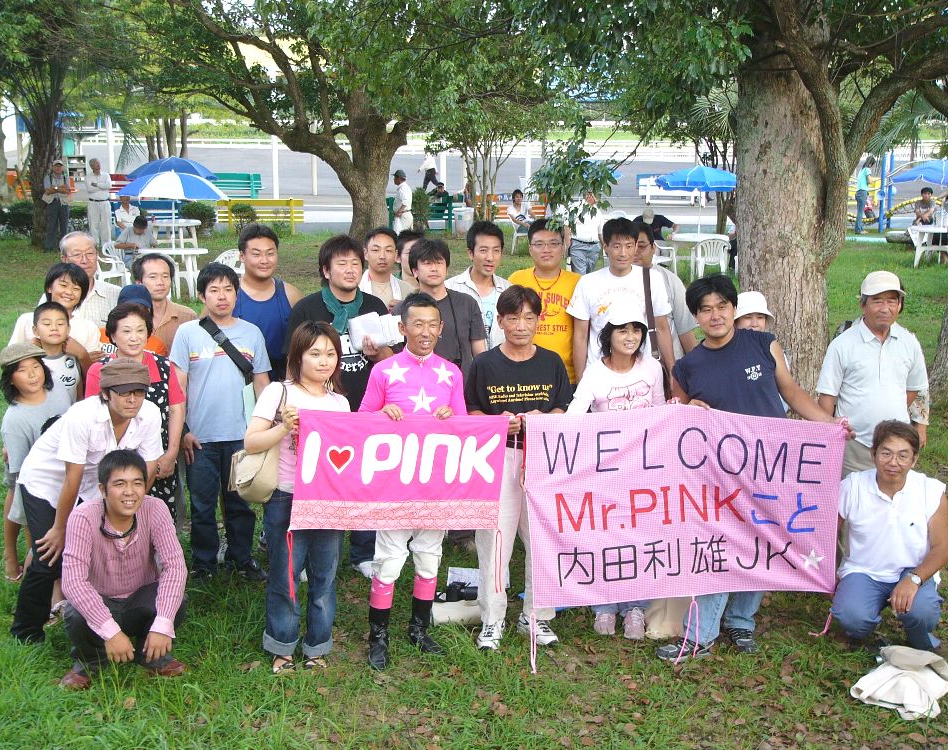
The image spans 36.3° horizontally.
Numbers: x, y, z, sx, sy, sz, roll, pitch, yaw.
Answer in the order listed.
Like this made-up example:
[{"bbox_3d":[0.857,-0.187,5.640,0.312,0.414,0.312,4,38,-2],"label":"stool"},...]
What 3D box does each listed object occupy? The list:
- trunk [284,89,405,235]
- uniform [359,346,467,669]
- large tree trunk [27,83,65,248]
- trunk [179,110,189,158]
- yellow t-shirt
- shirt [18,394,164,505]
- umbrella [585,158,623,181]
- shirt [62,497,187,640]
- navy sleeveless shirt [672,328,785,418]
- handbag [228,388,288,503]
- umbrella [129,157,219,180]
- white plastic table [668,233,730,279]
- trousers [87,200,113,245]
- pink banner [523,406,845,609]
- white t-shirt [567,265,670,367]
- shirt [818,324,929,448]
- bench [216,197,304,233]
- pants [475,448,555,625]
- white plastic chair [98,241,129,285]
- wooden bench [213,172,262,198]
[{"bbox_3d":[-2.627,-4.264,29.305,2.450,3.050,1.500,0,10,0],"label":"trunk"},{"bbox_3d":[-0.279,0.589,6.562,0.475,1.410,0.370,-1,10,-5],"label":"uniform"},{"bbox_3d":[-8.385,-4.071,28.200,0.600,3.250,0.580,-1,10,0],"label":"large tree trunk"},{"bbox_3d":[-7.946,-5.892,39.578,0.250,2.700,0.250,0,10,0],"label":"trunk"},{"bbox_3d":[0.400,-0.249,7.750,0.500,0.660,0.290,-1,10,-2],"label":"yellow t-shirt"},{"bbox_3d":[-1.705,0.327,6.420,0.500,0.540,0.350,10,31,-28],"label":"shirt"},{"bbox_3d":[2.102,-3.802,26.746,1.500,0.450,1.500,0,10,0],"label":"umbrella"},{"bbox_3d":[-1.464,0.802,6.050,0.490,0.530,0.420,-2,10,-7],"label":"shirt"},{"bbox_3d":[1.155,0.143,6.504,0.500,0.660,0.290,-6,10,13],"label":"navy sleeveless shirt"},{"bbox_3d":[-0.952,0.312,6.351,0.230,0.500,0.130,6,12,30],"label":"handbag"},{"bbox_3d":[-5.119,-3.519,24.562,1.620,0.400,1.620,-2,10,-12],"label":"umbrella"},{"bbox_3d":[3.438,-1.759,21.928,0.890,0.690,0.890,2,10,9],"label":"white plastic table"},{"bbox_3d":[-6.828,-2.684,26.334,0.440,0.960,0.300,-3,10,-14],"label":"trousers"},{"bbox_3d":[0.943,0.590,6.501,1.450,0.890,0.110,-2,10,-14],"label":"pink banner"},{"bbox_3d":[0.750,-0.257,7.500,0.540,0.670,0.300,0,10,3],"label":"white t-shirt"},{"bbox_3d":[1.921,0.046,6.964,0.510,0.620,0.270,0,10,3],"label":"shirt"},{"bbox_3d":[-4.479,-3.325,30.300,1.820,0.760,0.550,0,10,5],"label":"bench"},{"bbox_3d":[0.188,0.756,6.713,0.370,0.880,0.260,-1,10,-4],"label":"pants"},{"bbox_3d":[-4.784,-1.310,19.062,0.570,0.800,0.570,6,12,30],"label":"white plastic chair"},{"bbox_3d":[-7.602,-5.979,45.655,1.800,0.770,0.600,0,10,0],"label":"wooden bench"}]

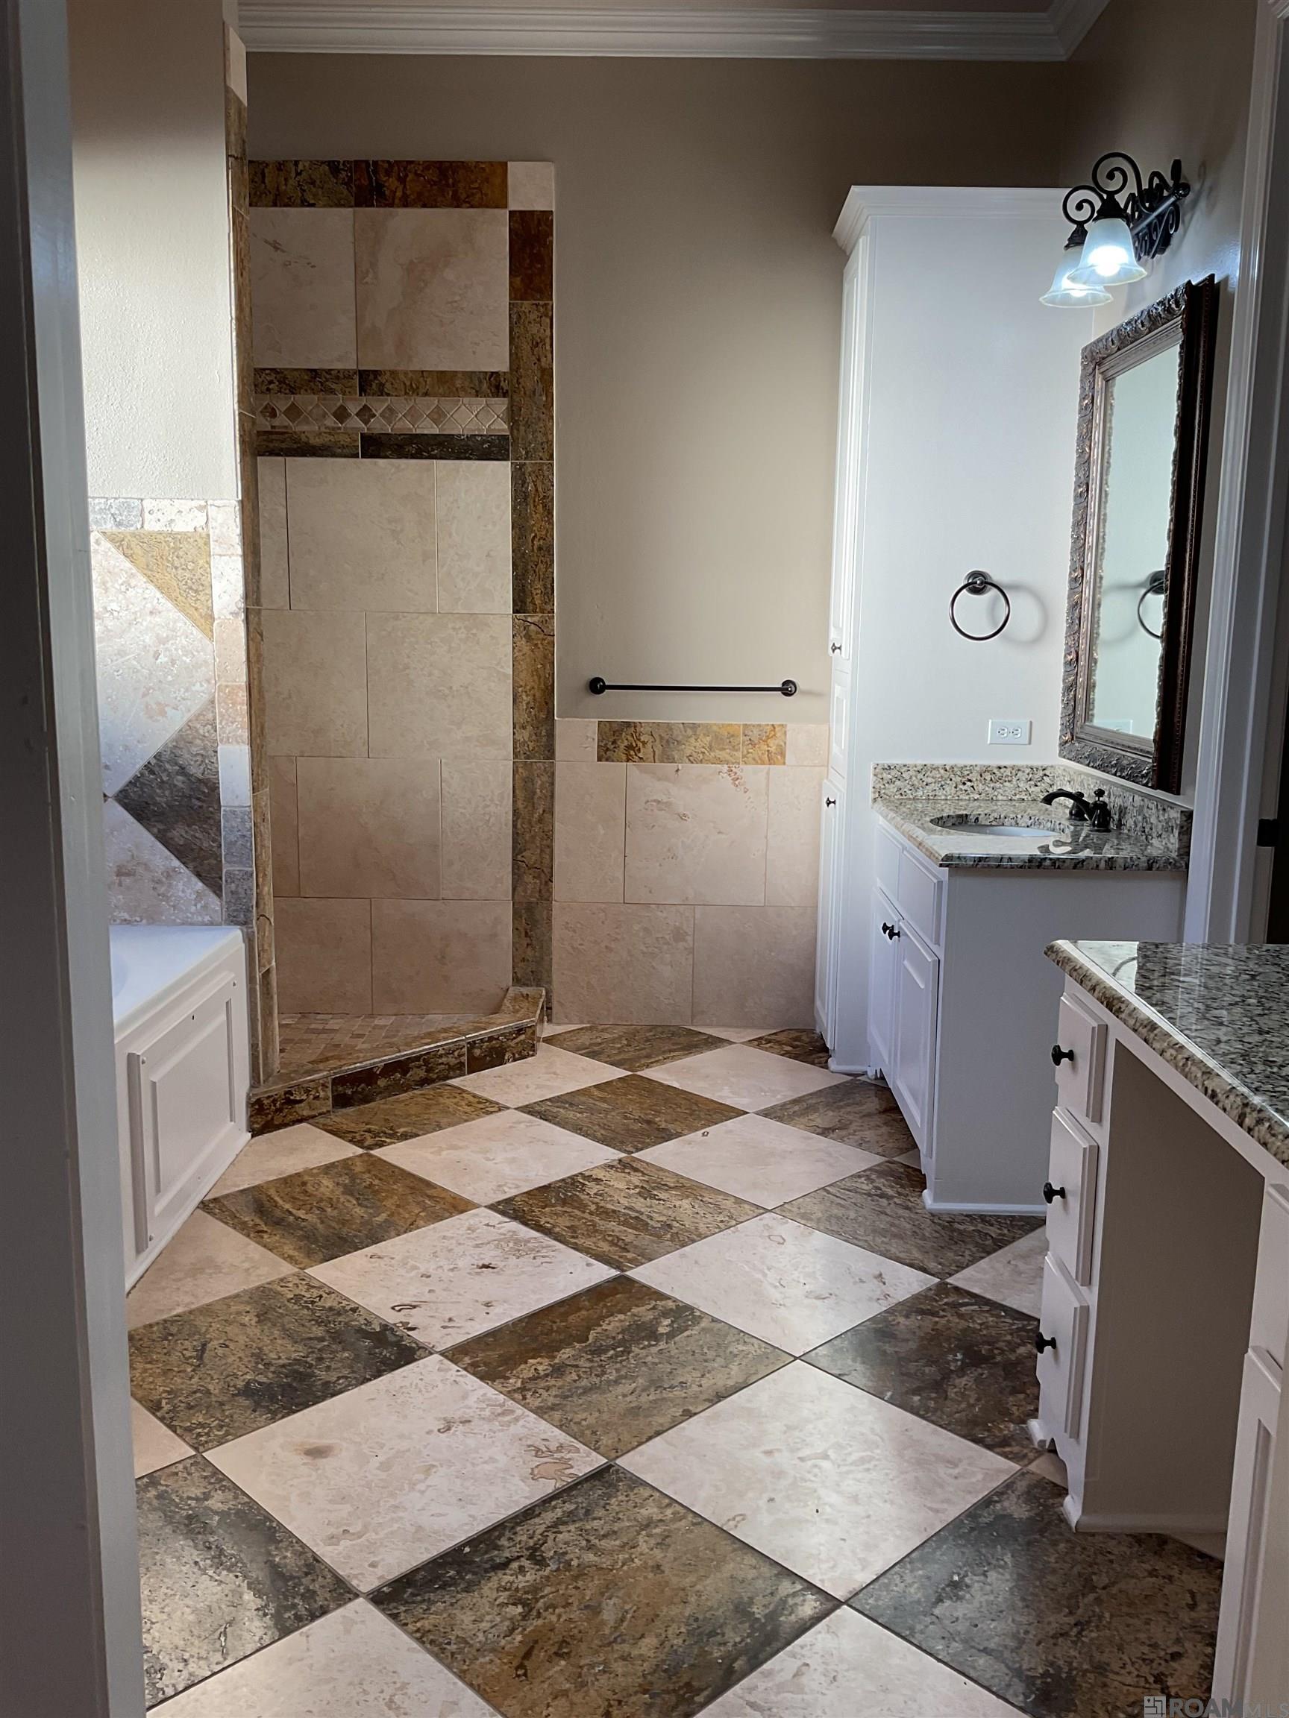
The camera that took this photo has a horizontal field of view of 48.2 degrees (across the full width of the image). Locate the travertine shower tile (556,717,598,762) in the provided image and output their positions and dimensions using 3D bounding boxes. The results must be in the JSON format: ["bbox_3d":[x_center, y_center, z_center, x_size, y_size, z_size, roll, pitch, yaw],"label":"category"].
[{"bbox_3d":[-0.216,-0.375,4.550,0.129,0.128,0.013,1,10,1],"label":"travertine shower tile"}]

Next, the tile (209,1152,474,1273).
[{"bbox_3d":[-0.692,0.788,3.251,0.457,0.012,0.457,-9,13,-44],"label":"tile"}]

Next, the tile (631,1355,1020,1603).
[{"bbox_3d":[0.273,0.962,2.273,0.457,0.013,0.457,-9,13,-44],"label":"tile"}]

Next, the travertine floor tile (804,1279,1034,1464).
[{"bbox_3d":[0.602,0.912,2.590,0.457,0.013,0.457,-9,13,-44],"label":"travertine floor tile"}]

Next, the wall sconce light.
[{"bbox_3d":[1.080,-1.464,3.351,0.232,0.262,0.570,1,10,1],"label":"wall sconce light"}]

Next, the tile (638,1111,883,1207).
[{"bbox_3d":[0.288,0.744,3.553,0.457,0.013,0.457,-9,13,-44],"label":"tile"}]

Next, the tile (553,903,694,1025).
[{"bbox_3d":[-0.065,0.343,4.668,0.447,0.404,0.012,1,10,1],"label":"tile"}]

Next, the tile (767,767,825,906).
[{"bbox_3d":[0.483,-0.071,4.589,0.182,0.447,0.012,1,10,1],"label":"tile"}]

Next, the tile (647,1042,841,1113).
[{"bbox_3d":[0.295,0.638,4.204,0.457,0.012,0.457,-9,13,-44],"label":"tile"}]

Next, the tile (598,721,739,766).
[{"bbox_3d":[0.081,-0.365,4.546,0.452,0.133,0.012,1,10,1],"label":"tile"}]

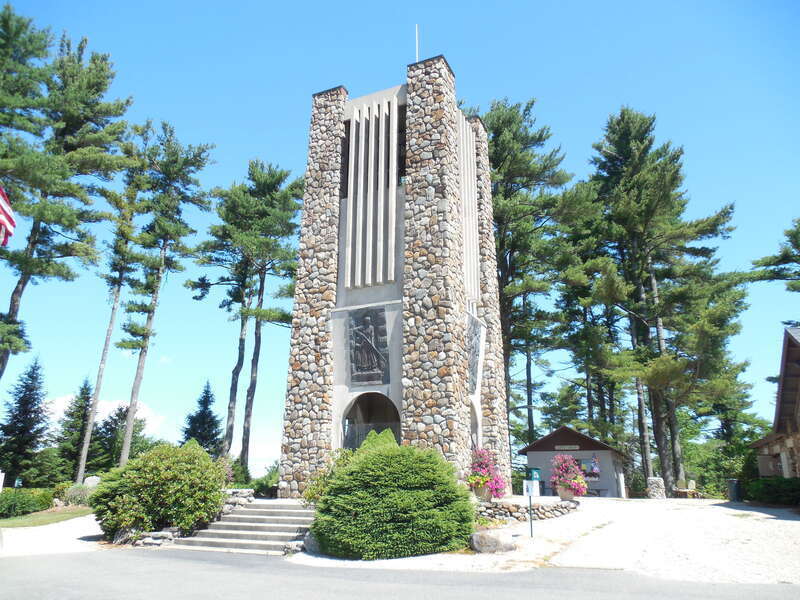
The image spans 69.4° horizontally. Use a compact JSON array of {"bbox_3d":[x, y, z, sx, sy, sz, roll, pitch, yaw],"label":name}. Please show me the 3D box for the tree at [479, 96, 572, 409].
[{"bbox_3d":[8.287,-2.066,39.408,6.690,27.450,7.500,-4,-18,12],"label":"tree"}]

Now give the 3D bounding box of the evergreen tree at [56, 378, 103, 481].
[{"bbox_3d":[-23.484,9.783,43.007,4.170,7.910,4.170,9,-19,-27],"label":"evergreen tree"}]

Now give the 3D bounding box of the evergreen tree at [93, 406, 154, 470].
[{"bbox_3d":[-18.648,9.954,38.775,4.200,5.400,4.000,0,-17,0],"label":"evergreen tree"}]

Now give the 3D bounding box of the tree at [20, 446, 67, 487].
[{"bbox_3d":[-23.687,11.153,38.391,3.050,2.750,3.050,10,-20,-29],"label":"tree"}]

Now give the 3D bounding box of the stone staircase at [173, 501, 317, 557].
[{"bbox_3d":[-3.490,5.657,14.446,3.400,0.880,3.300,-7,-18,23],"label":"stone staircase"}]

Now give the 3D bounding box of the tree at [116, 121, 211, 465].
[{"bbox_3d":[-12.947,-0.609,31.504,4.700,20.900,4.600,0,-17,0],"label":"tree"}]

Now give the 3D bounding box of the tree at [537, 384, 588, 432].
[{"bbox_3d":[11.108,9.144,39.018,3.400,7.200,3.300,0,-17,0],"label":"tree"}]

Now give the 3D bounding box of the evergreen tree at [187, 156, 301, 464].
[{"bbox_3d":[-9.846,0.717,35.282,6.600,20.700,6.000,0,-17,0],"label":"evergreen tree"}]

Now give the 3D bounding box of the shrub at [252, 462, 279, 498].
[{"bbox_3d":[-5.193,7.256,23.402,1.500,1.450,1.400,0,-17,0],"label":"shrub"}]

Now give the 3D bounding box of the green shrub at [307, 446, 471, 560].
[{"bbox_3d":[-0.198,4.632,13.697,3.850,2.320,3.600,0,-17,0],"label":"green shrub"}]

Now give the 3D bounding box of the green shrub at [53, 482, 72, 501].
[{"bbox_3d":[-16.621,9.453,28.455,0.980,0.890,0.980,10,-20,-28],"label":"green shrub"}]

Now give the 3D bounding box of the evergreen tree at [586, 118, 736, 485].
[{"bbox_3d":[16.377,-1.145,37.037,9.360,26.350,9.000,-8,-19,24],"label":"evergreen tree"}]

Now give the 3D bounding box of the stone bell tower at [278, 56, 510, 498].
[{"bbox_3d":[0.196,-0.555,24.422,6.750,16.800,6.750,-8,-19,24],"label":"stone bell tower"}]

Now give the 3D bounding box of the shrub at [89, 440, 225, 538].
[{"bbox_3d":[-6.902,5.349,16.445,3.700,2.510,3.400,7,-19,-21],"label":"shrub"}]

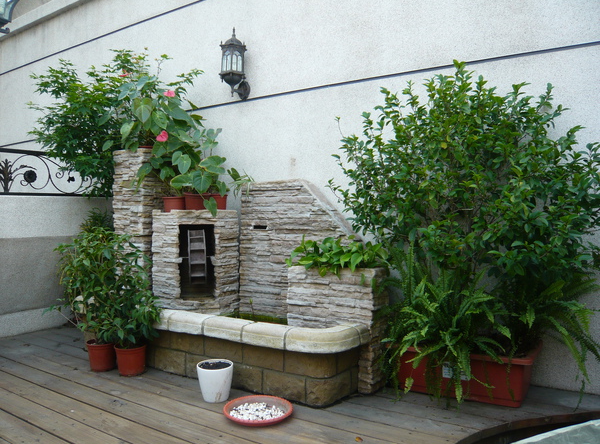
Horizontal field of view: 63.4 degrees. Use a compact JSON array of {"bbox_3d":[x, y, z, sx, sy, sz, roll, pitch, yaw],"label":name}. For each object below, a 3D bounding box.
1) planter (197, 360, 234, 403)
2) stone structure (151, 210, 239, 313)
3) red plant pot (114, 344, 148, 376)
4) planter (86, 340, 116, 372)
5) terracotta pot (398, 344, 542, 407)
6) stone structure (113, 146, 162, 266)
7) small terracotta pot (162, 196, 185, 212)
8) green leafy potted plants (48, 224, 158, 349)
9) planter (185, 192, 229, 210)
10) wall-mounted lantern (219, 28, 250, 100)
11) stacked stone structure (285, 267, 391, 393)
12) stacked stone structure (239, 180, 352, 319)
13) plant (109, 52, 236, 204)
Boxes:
[{"bbox_3d":[-0.483,0.928,2.818,0.209,0.197,0.209,0,2,0],"label":"planter"},{"bbox_3d":[-0.968,0.360,4.412,0.892,0.934,0.221,0,1,35],"label":"stone structure"},{"bbox_3d":[-1.129,0.913,3.241,0.209,0.190,0.209,0,2,0],"label":"red plant pot"},{"bbox_3d":[-1.351,0.910,3.318,0.205,0.188,0.205,2,2,32],"label":"planter"},{"bbox_3d":[0.980,0.855,2.907,0.766,0.257,0.389,0,1,31],"label":"terracotta pot"},{"bbox_3d":[-1.182,0.236,3.703,0.321,1.514,0.314,2,2,32],"label":"stone structure"},{"bbox_3d":[-1.145,-0.152,4.484,0.200,0.163,0.200,0,1,0],"label":"small terracotta pot"},{"bbox_3d":[-1.338,0.430,3.338,0.717,0.784,0.582,0,2,-22],"label":"green leafy potted plants"},{"bbox_3d":[-0.824,-0.171,4.274,0.357,0.173,0.241,0,1,35],"label":"planter"},{"bbox_3d":[-0.556,-1.363,4.157,0.230,0.592,0.286,2,2,32],"label":"wall-mounted lantern"},{"bbox_3d":[0.221,0.630,3.015,0.567,0.714,0.231,0,1,30],"label":"stacked stone structure"},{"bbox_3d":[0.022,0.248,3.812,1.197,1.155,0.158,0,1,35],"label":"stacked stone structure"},{"bbox_3d":[-1.171,-0.813,4.331,1.103,1.228,0.630,0,1,35],"label":"plant"}]

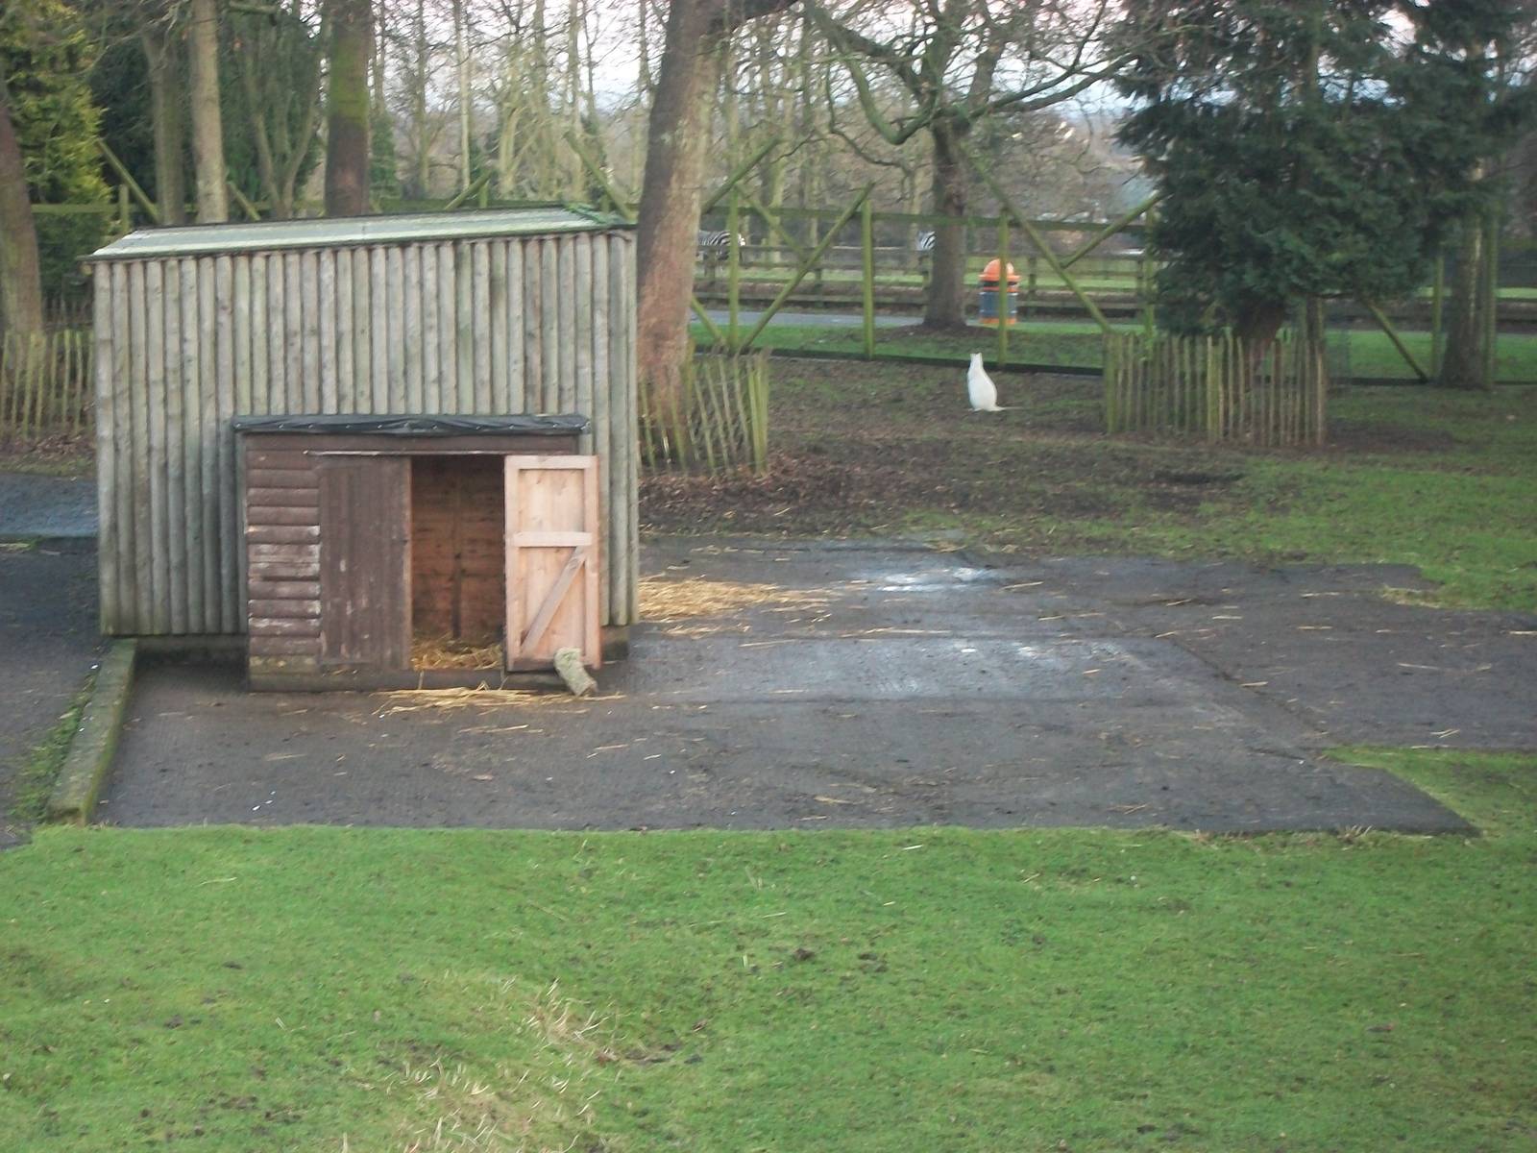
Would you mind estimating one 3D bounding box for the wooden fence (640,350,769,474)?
[{"bbox_3d":[-0.980,-1.670,43.000,1.800,1.130,1.600,0,7,3],"label":"wooden fence"}]

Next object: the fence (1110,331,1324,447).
[{"bbox_3d":[4.870,-2.070,46.500,2.100,1.130,1.400,1,7,12],"label":"fence"}]

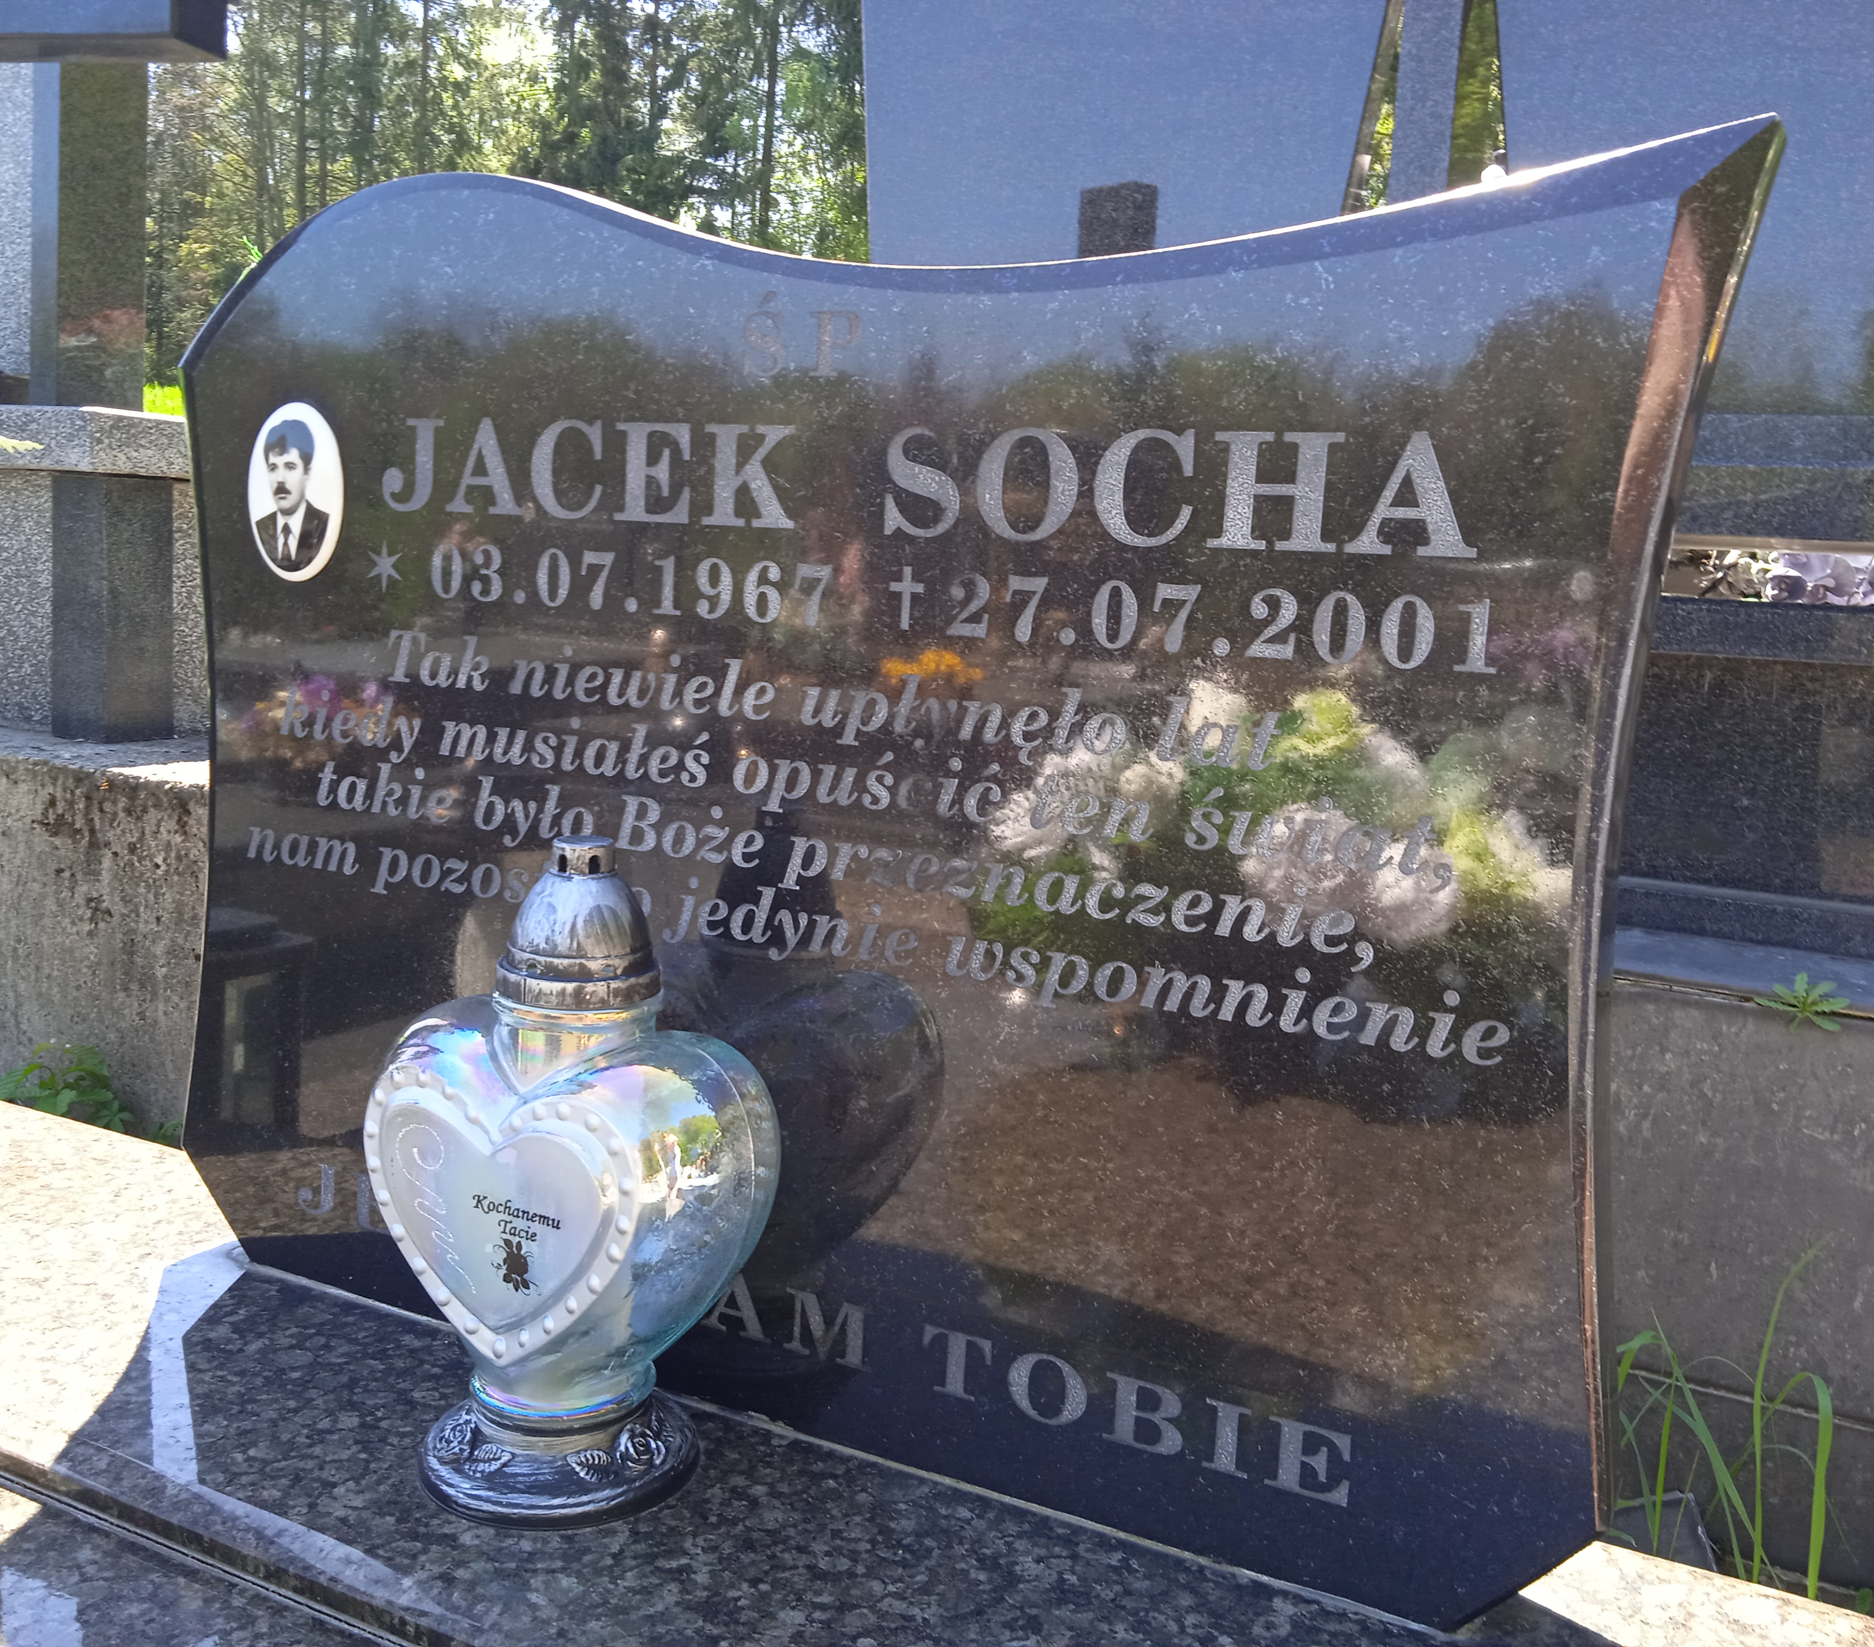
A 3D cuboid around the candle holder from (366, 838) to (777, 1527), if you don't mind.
[{"bbox_3d":[-0.208,0.190,1.015,0.229,0.367,0.162,7,10,21],"label":"candle holder"}]

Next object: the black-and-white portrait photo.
[{"bbox_3d":[-0.427,-0.218,1.174,0.087,0.118,0.009,7,10,26],"label":"black-and-white portrait photo"}]

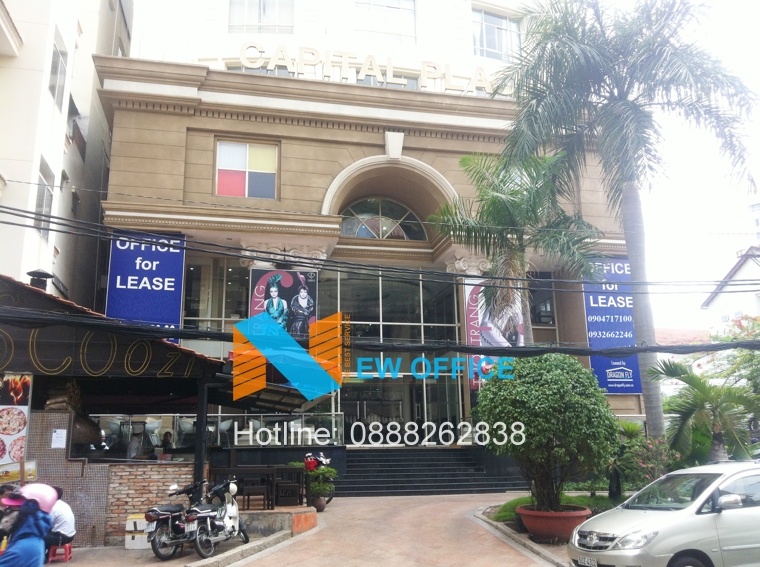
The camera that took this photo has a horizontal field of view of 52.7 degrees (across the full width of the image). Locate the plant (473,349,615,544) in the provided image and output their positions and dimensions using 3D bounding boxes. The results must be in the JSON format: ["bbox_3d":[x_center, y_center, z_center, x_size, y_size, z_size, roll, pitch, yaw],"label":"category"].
[{"bbox_3d":[2.629,2.622,12.338,2.271,2.879,2.202,-1,-14,0],"label":"plant"}]

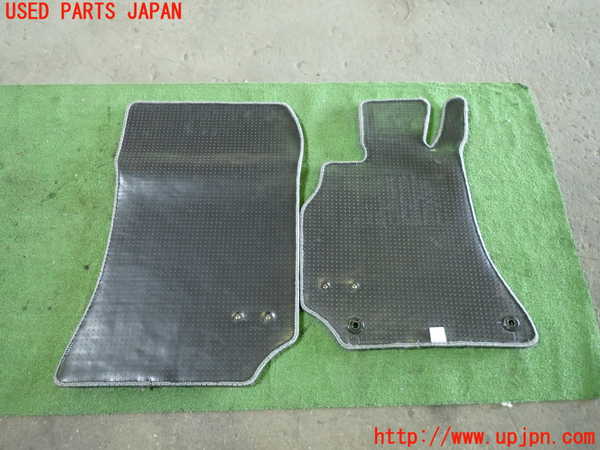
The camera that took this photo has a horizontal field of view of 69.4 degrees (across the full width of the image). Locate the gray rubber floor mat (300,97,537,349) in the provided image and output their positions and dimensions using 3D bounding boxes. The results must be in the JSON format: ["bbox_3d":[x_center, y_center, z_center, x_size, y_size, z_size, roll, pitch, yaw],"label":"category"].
[{"bbox_3d":[0.271,-0.052,1.106,0.533,0.025,0.717,1,66,0],"label":"gray rubber floor mat"}]

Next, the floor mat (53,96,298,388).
[{"bbox_3d":[-0.260,-0.008,1.081,0.533,0.027,0.769,0,66,0],"label":"floor mat"}]

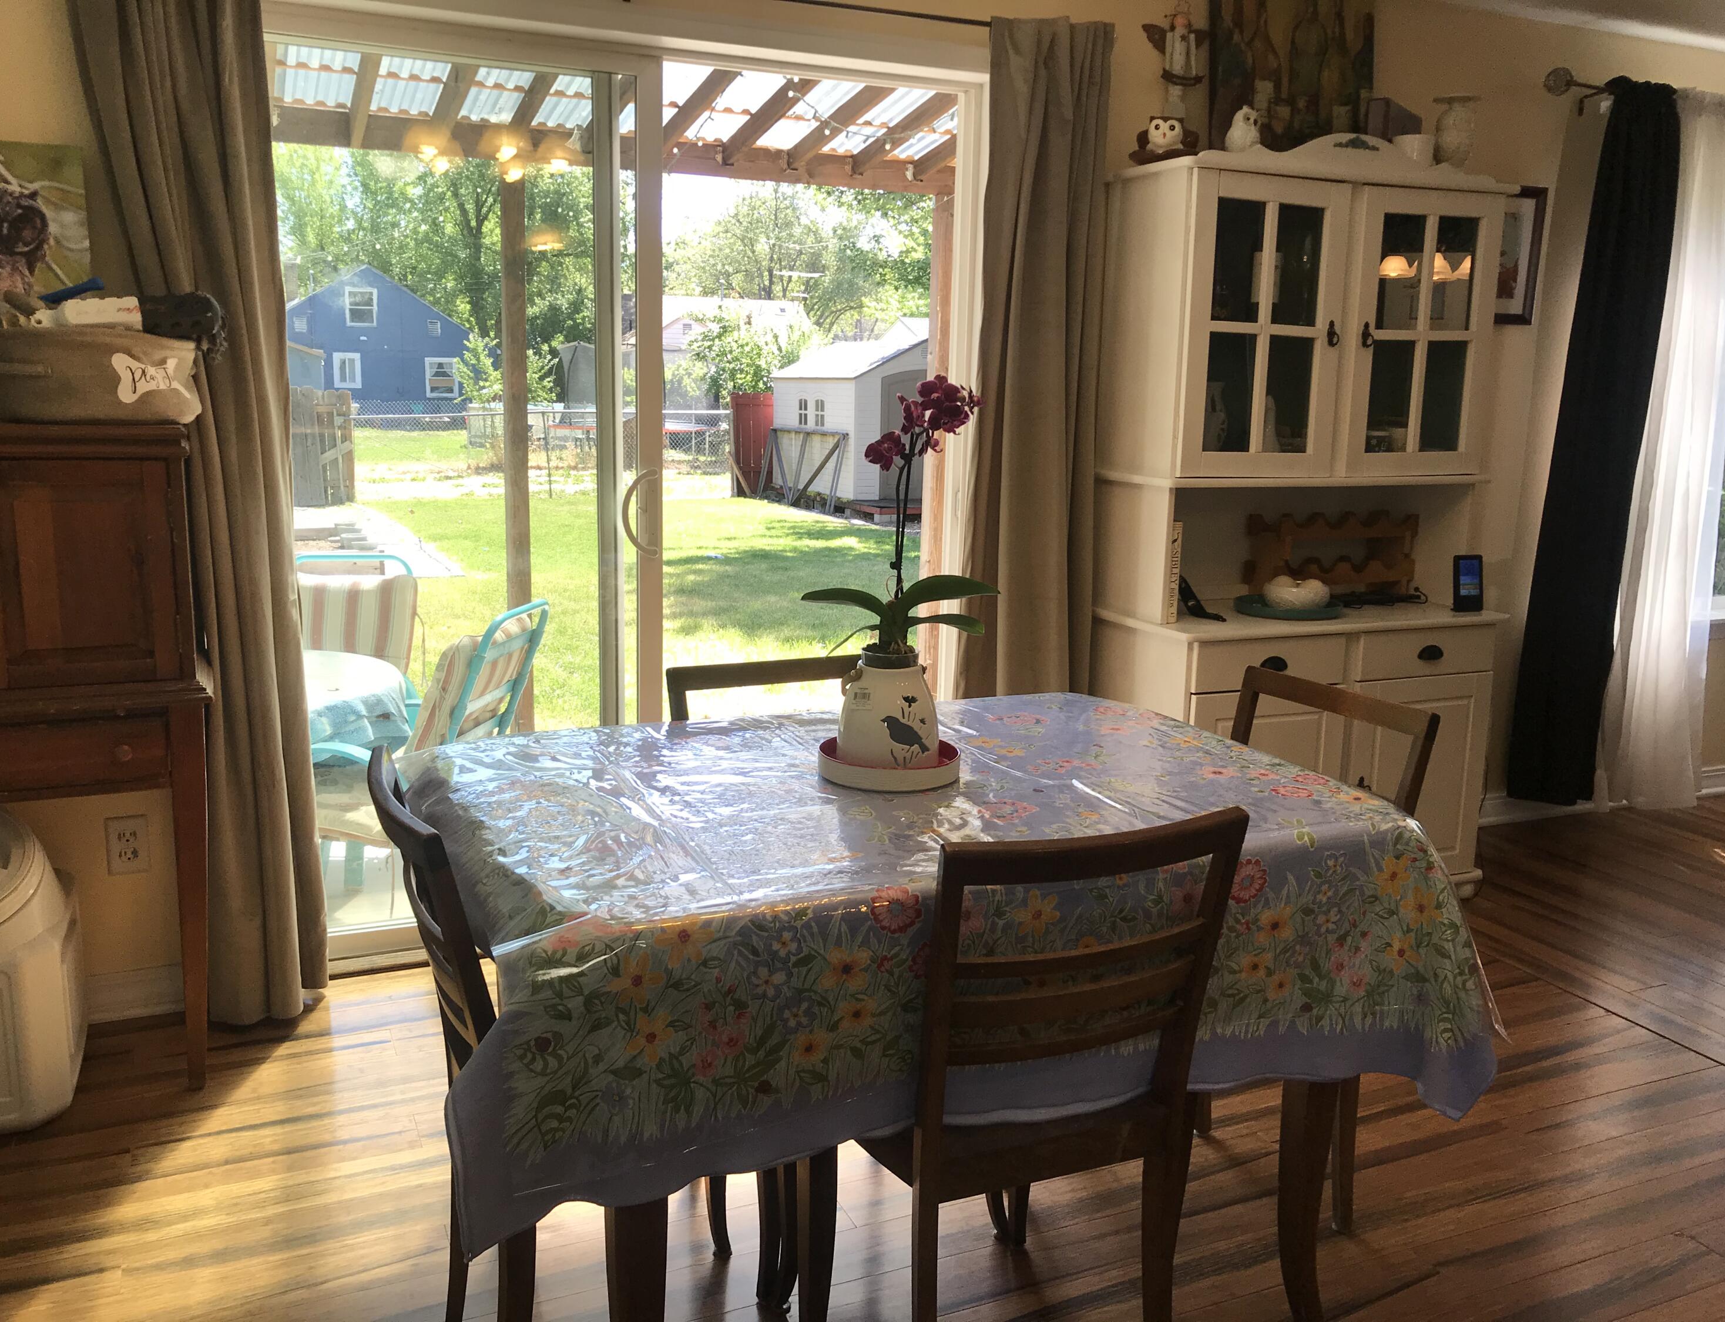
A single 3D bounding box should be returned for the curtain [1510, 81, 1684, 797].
[{"bbox_3d":[2.171,-0.591,4.247,0.360,2.160,0.110,-4,12,-24],"label":"curtain"}]

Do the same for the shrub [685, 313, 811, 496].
[{"bbox_3d":[-2.181,-4.951,27.059,2.382,3.207,2.300,1,11,0],"label":"shrub"}]

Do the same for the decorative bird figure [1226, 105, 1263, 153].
[{"bbox_3d":[0.887,-1.226,3.341,0.100,0.147,0.105,-5,12,-28],"label":"decorative bird figure"}]

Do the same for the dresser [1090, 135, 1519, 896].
[{"bbox_3d":[1.150,-0.324,3.670,1.030,1.900,0.430,-4,12,-24],"label":"dresser"}]

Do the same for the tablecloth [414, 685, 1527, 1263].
[{"bbox_3d":[0.051,0.351,1.974,1.270,0.385,0.900,-4,12,-24],"label":"tablecloth"}]

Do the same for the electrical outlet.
[{"bbox_3d":[-1.484,0.373,2.880,0.075,0.120,0.010,-4,12,-24],"label":"electrical outlet"}]

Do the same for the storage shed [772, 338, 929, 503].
[{"bbox_3d":[0.260,-3.900,22.680,2.420,2.360,3.200,-4,12,-24],"label":"storage shed"}]

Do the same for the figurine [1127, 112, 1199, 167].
[{"bbox_3d":[0.724,-1.231,3.389,0.160,0.130,0.110,4,11,14],"label":"figurine"}]

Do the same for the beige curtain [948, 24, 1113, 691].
[{"bbox_3d":[0.418,-0.432,3.465,0.390,2.120,0.130,-4,12,-24],"label":"beige curtain"}]

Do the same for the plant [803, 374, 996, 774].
[{"bbox_3d":[0.052,-0.116,1.939,0.267,0.539,0.210,1,11,0],"label":"plant"}]

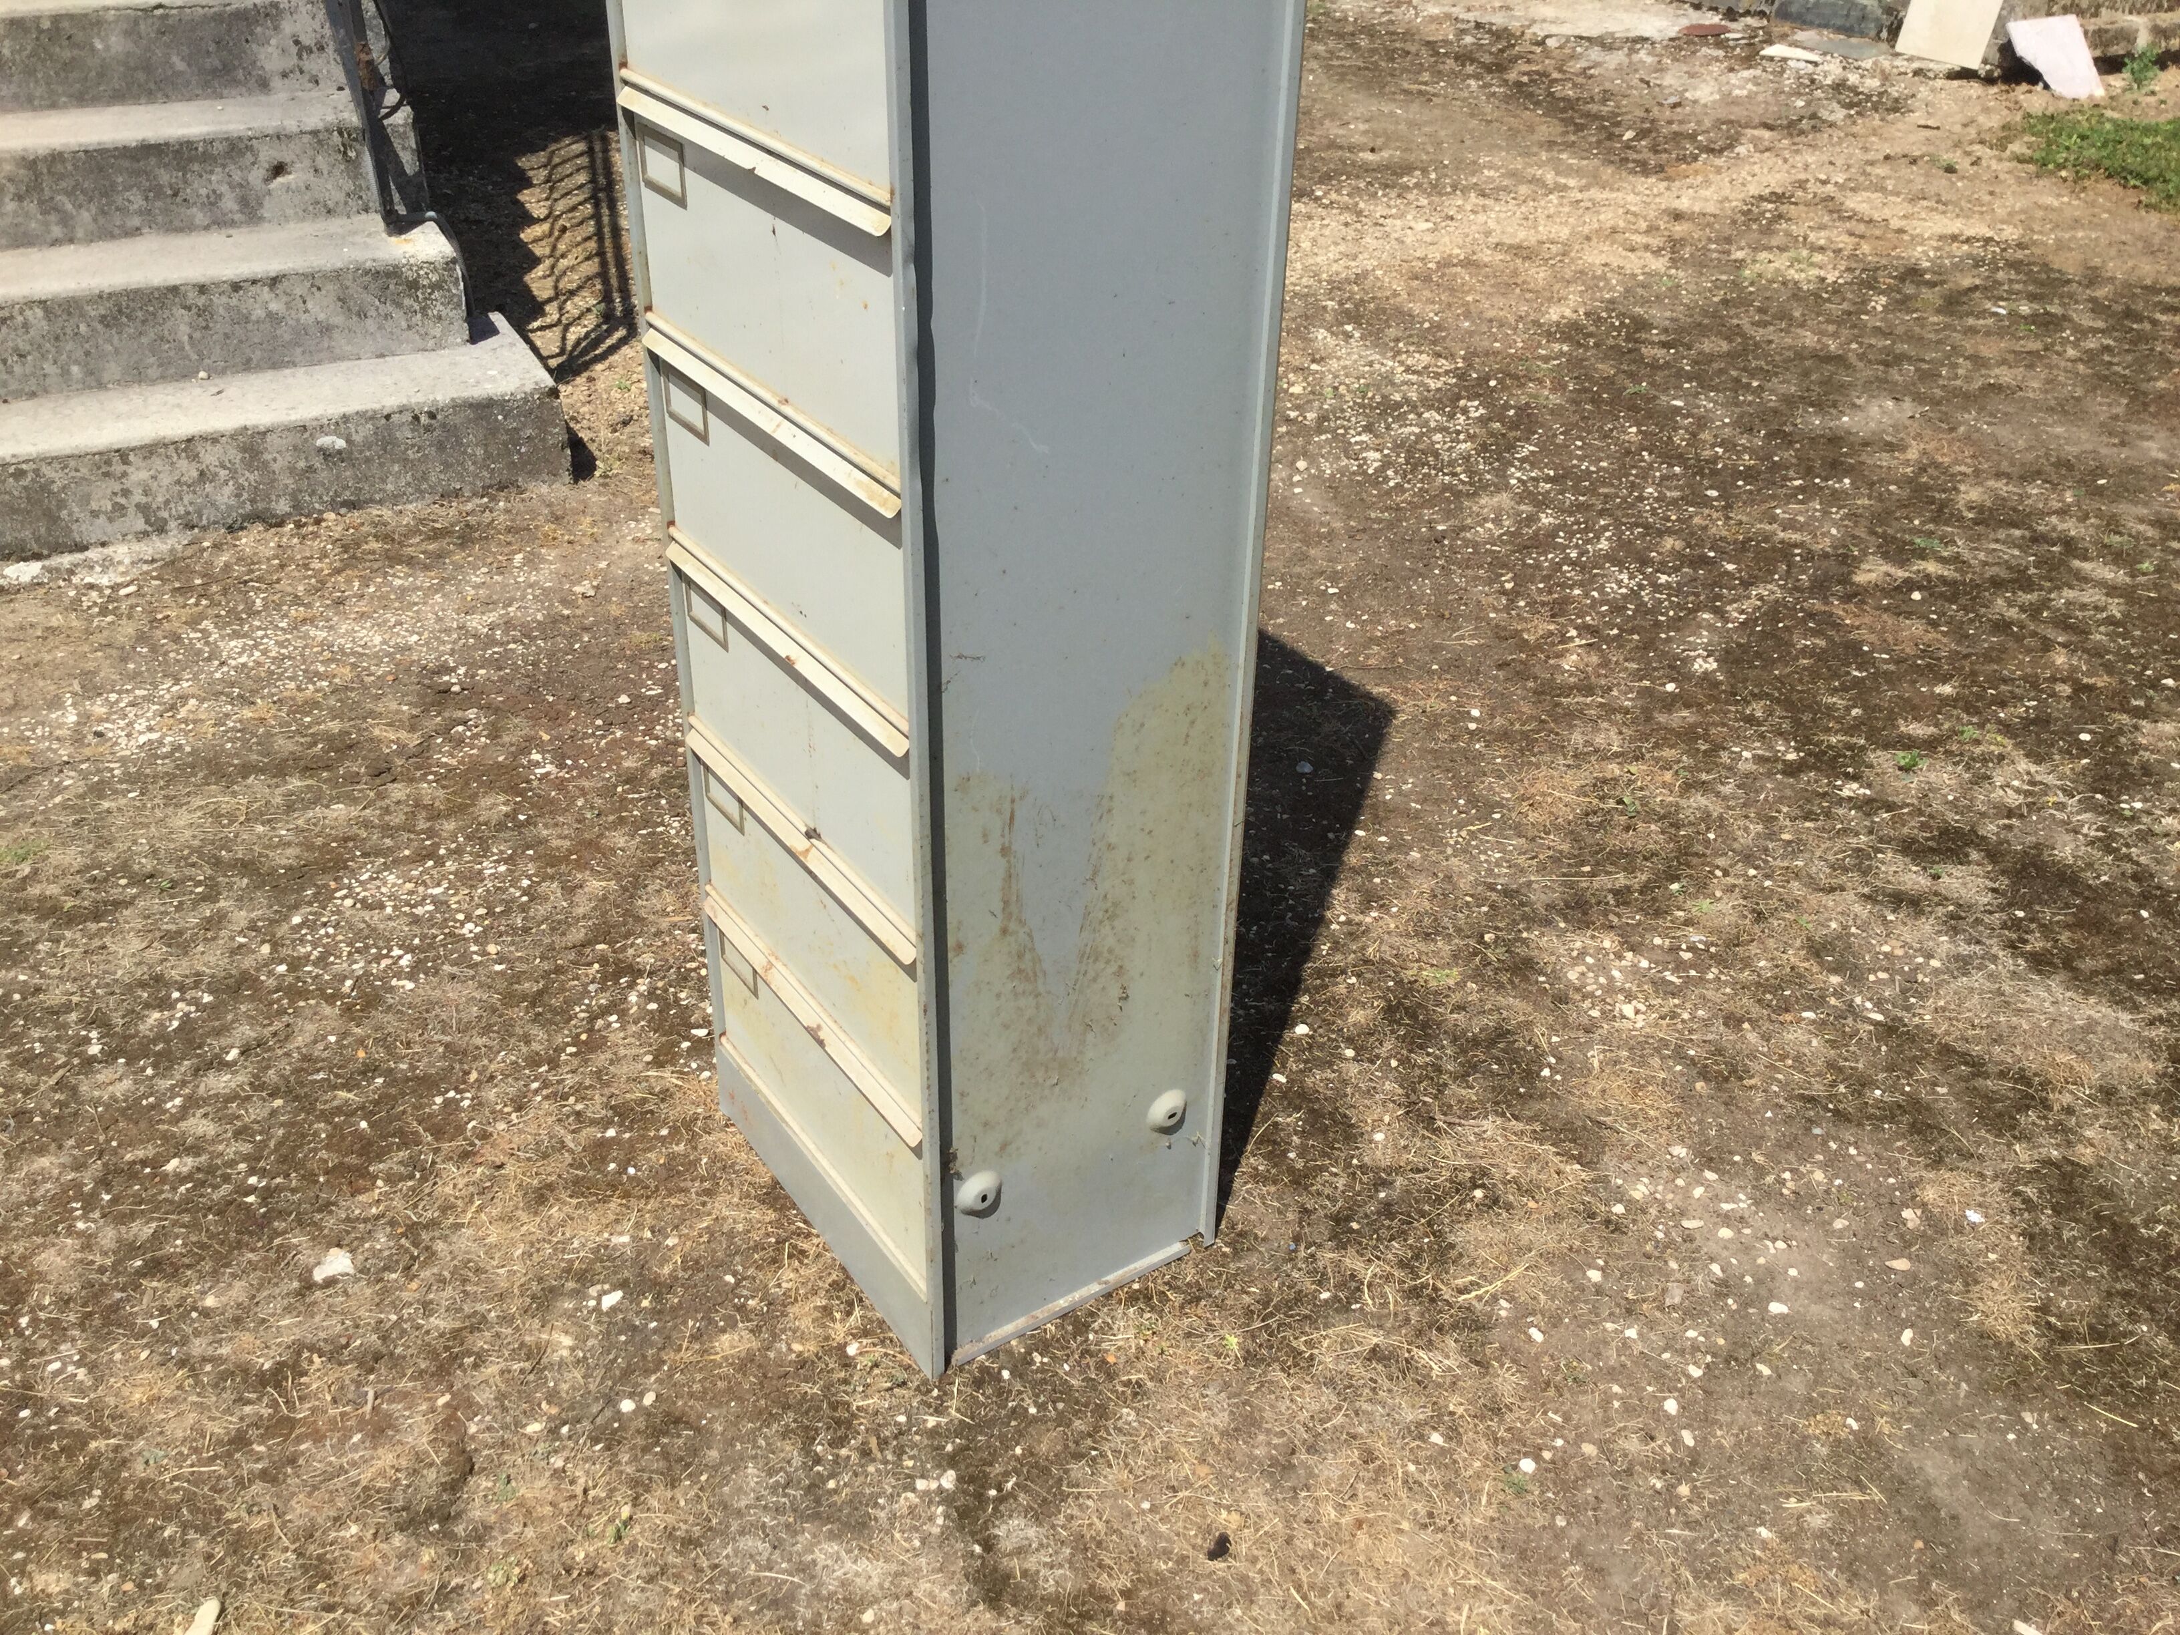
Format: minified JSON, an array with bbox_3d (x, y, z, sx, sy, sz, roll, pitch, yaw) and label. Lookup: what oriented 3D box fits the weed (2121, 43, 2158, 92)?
[{"bbox_3d":[3.511,-2.507,6.536,0.110,0.150,0.110,17,36,22],"label":"weed"}]

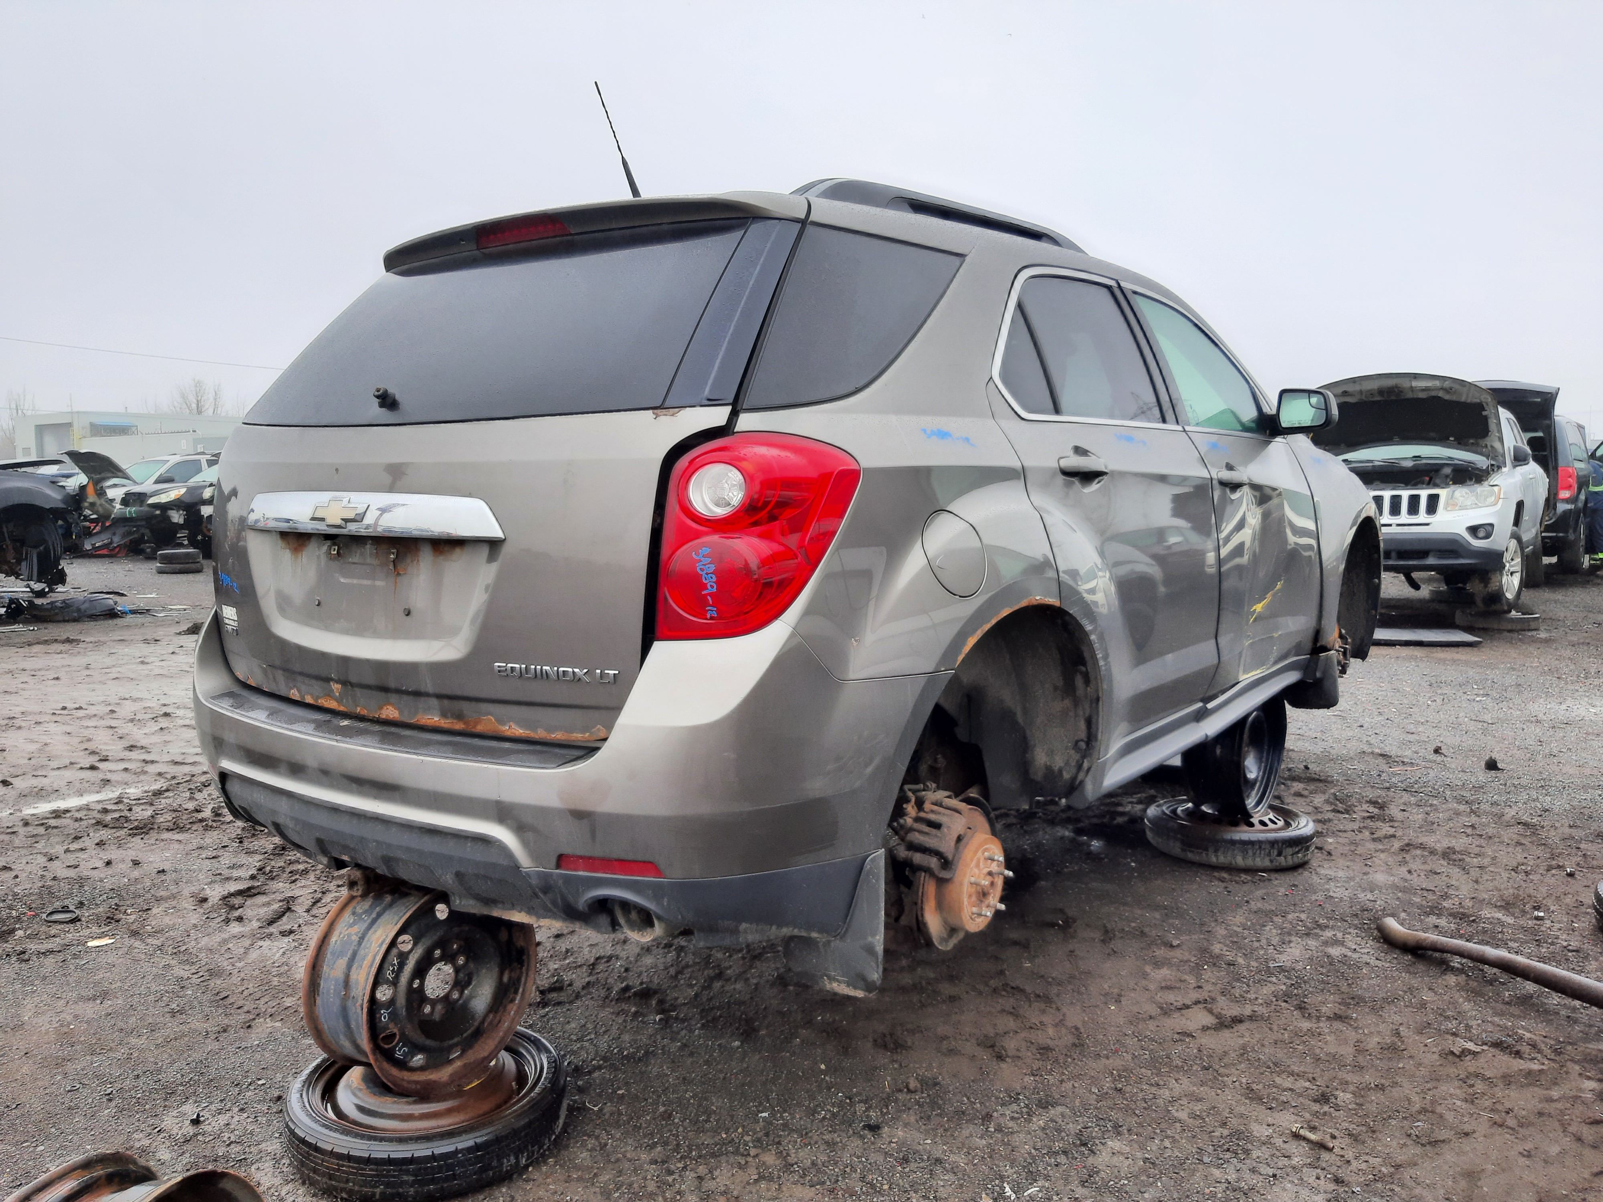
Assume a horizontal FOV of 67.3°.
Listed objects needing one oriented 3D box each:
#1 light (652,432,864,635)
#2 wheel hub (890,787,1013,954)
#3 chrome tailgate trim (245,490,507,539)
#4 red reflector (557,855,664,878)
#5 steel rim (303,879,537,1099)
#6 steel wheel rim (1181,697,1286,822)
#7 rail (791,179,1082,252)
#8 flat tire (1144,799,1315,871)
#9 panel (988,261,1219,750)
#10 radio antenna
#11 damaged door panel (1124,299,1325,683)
[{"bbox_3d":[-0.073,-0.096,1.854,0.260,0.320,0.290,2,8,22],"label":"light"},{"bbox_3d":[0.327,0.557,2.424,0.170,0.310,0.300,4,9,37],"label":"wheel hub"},{"bbox_3d":[-0.806,-0.157,2.153,0.785,0.090,0.075,4,9,37],"label":"chrome tailgate trim"},{"bbox_3d":[-0.276,0.390,1.761,0.178,0.026,0.020,2,8,22],"label":"red reflector"},{"bbox_3d":[-0.746,0.742,2.394,0.185,0.415,0.415,5,9,34],"label":"steel rim"},{"bbox_3d":[1.463,0.486,4.060,0.190,0.441,0.441,8,11,38],"label":"steel wheel rim"},{"bbox_3d":[0.371,-0.836,2.680,0.070,0.090,1.300,4,9,37],"label":"rail"},{"bbox_3d":[1.466,0.787,4.130,0.555,0.120,0.555,-1,7,0],"label":"flat tire"},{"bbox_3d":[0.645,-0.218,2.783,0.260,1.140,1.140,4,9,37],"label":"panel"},{"bbox_3d":[-0.388,-0.965,2.626,0.022,0.320,0.022,4,37,37],"label":"radio antenna"},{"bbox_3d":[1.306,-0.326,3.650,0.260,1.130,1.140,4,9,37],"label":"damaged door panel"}]

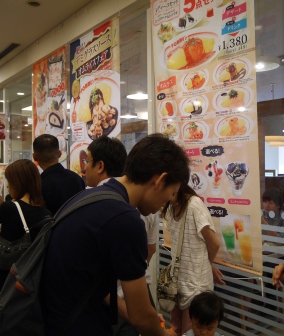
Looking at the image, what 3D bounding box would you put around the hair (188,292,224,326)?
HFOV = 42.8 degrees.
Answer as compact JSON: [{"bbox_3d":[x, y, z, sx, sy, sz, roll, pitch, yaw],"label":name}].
[{"bbox_3d":[0.281,0.605,1.590,0.158,0.150,0.170,2,12,11],"label":"hair"}]

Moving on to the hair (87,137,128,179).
[{"bbox_3d":[-0.164,-0.045,1.710,0.195,0.195,0.175,-1,0,30],"label":"hair"}]

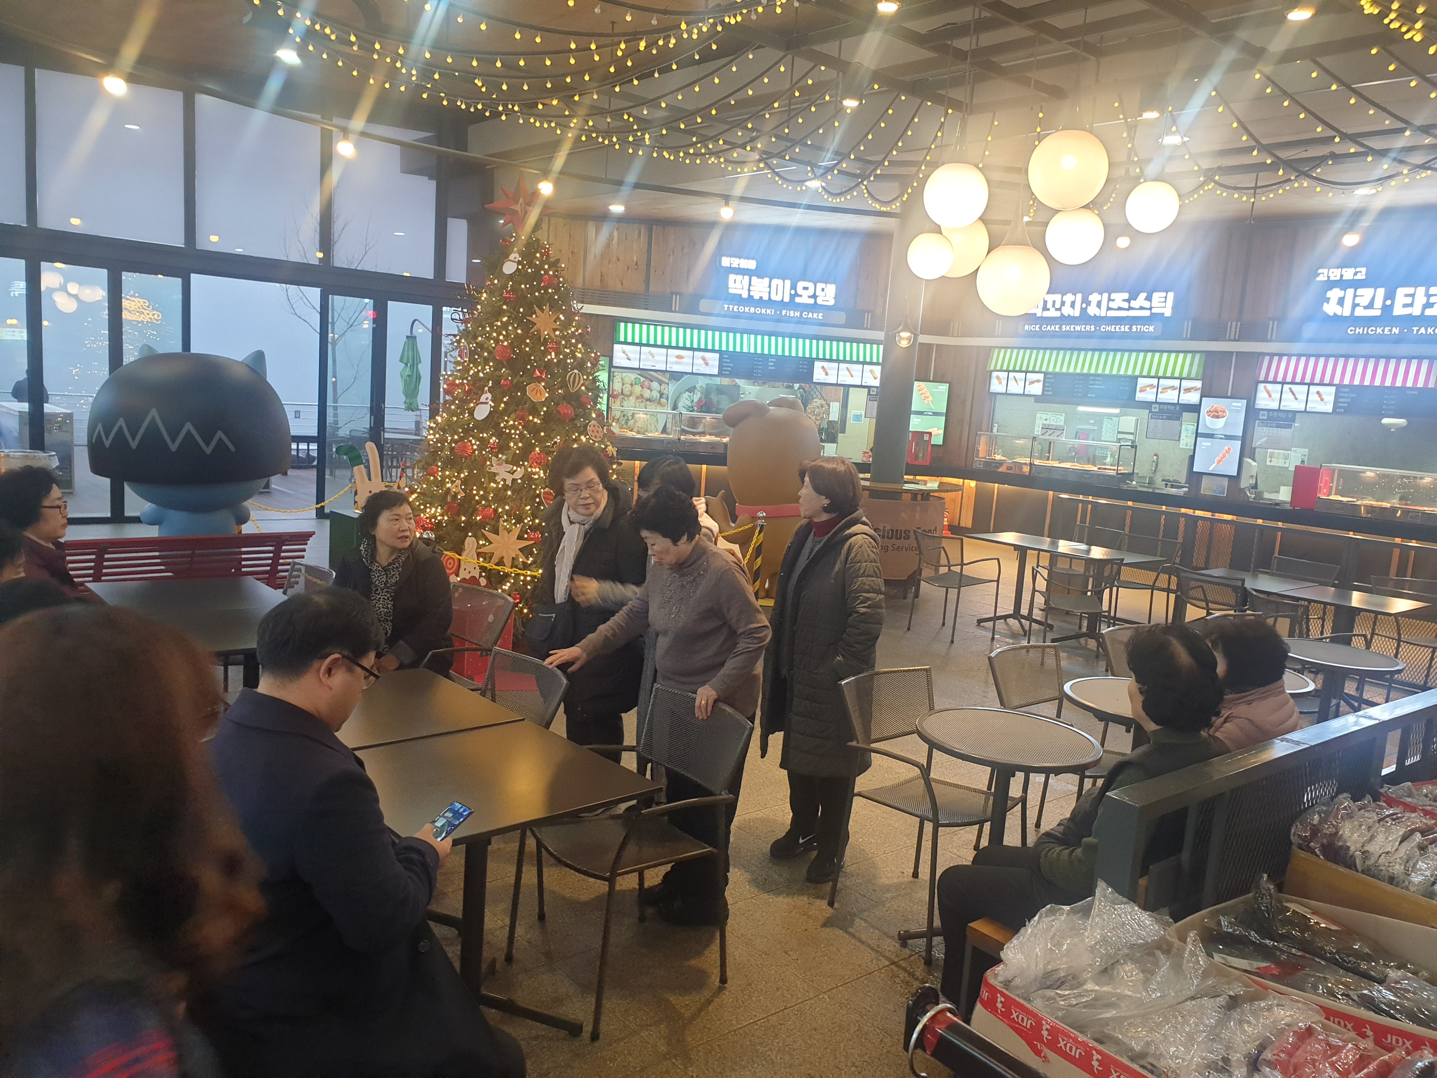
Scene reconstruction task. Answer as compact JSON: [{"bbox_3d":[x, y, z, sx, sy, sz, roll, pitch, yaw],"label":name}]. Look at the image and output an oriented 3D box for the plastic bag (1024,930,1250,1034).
[{"bbox_3d":[0.696,0.737,1.796,0.340,0.090,0.190,0,9,-26],"label":"plastic bag"}]

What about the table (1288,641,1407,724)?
[{"bbox_3d":[3.139,0.944,5.591,0.635,0.712,0.635,4,8,0],"label":"table"}]

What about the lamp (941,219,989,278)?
[{"bbox_3d":[1.247,-1.479,5.500,0.290,0.300,0.290,5,8,10],"label":"lamp"}]

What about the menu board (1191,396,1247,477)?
[{"bbox_3d":[6.065,-1.228,13.049,0.530,0.940,0.080,11,10,41],"label":"menu board"}]

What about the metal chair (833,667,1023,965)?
[{"bbox_3d":[0.743,0.936,3.832,0.550,0.835,0.560,-2,10,-39],"label":"metal chair"}]

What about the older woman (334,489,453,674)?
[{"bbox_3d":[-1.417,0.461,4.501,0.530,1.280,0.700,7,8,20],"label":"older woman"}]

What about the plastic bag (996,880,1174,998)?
[{"bbox_3d":[0.718,0.791,2.120,0.310,0.150,0.240,-1,9,-32],"label":"plastic bag"}]

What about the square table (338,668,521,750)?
[{"bbox_3d":[-1.141,0.898,3.509,0.705,0.730,0.690,-3,11,-42],"label":"square table"}]

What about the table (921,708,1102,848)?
[{"bbox_3d":[0.982,1.037,3.809,0.635,0.712,0.635,4,8,0],"label":"table"}]

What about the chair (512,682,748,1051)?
[{"bbox_3d":[-0.276,0.947,3.343,0.545,0.845,0.535,-3,10,-40],"label":"chair"}]

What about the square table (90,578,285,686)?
[{"bbox_3d":[-2.181,0.663,4.653,0.700,0.730,1.400,-3,10,-40],"label":"square table"}]

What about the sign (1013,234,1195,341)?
[{"bbox_3d":[4.875,-3.184,13.819,2.250,1.200,0.130,11,10,41],"label":"sign"}]

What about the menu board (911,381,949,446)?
[{"bbox_3d":[3.247,-1.919,16.500,0.565,0.965,0.060,6,8,16],"label":"menu board"}]

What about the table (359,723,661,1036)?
[{"bbox_3d":[-0.671,1.003,3.002,0.705,0.730,0.690,-3,11,-42],"label":"table"}]

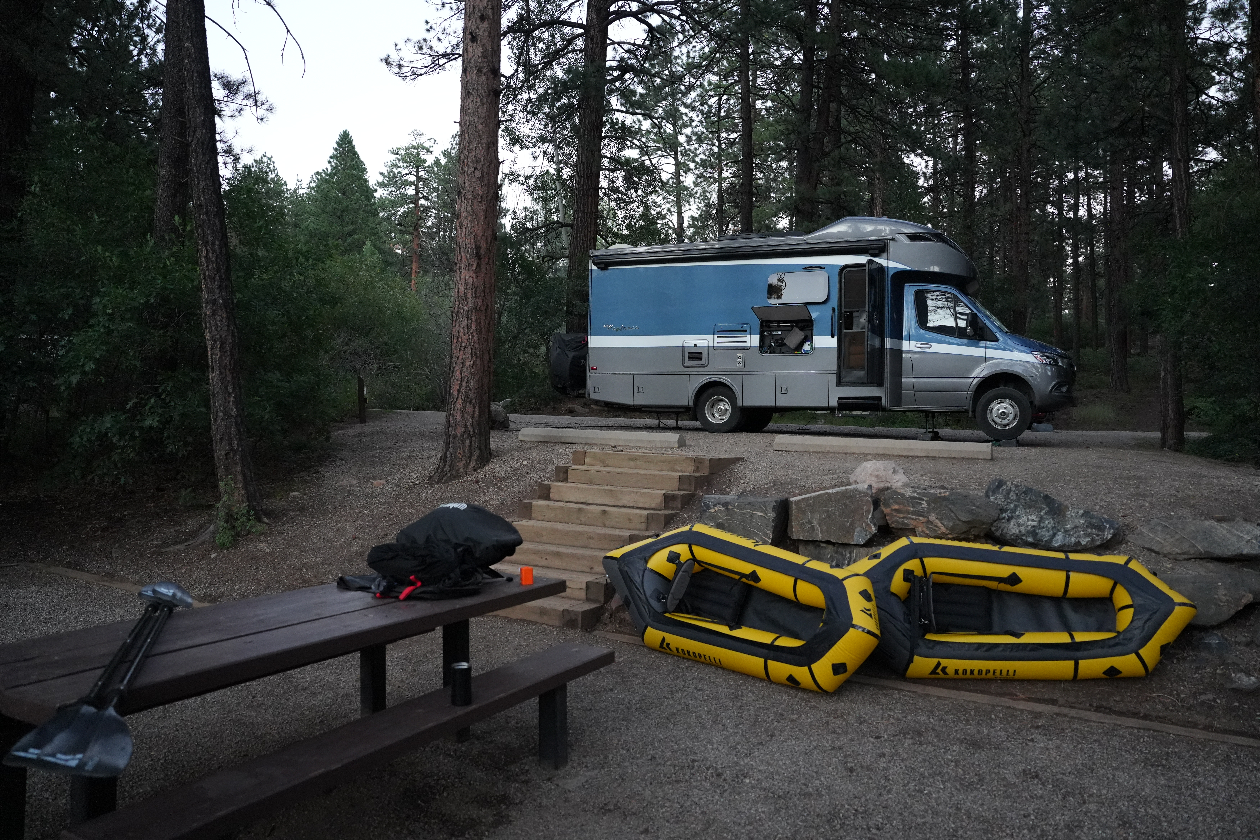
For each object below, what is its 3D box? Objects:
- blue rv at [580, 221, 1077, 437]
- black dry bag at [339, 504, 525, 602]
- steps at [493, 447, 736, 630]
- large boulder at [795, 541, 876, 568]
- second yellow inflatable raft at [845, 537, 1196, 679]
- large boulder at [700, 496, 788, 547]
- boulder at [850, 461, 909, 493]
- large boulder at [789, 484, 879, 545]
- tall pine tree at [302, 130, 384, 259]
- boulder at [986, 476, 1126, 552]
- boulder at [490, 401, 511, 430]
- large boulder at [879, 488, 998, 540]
[{"bbox_3d":[3.270,-1.542,14.467,7.820,3.480,2.300,1,2,23],"label":"blue rv"},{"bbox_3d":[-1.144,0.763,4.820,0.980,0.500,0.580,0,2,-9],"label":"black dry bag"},{"bbox_3d":[-0.268,0.985,8.340,1.660,1.200,3.200,2,2,30],"label":"steps"},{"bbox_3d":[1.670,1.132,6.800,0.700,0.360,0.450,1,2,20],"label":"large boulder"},{"bbox_3d":[2.498,1.238,5.500,2.200,0.940,0.330,2,-40,5],"label":"second yellow inflatable raft"},{"bbox_3d":[0.975,0.878,7.200,0.650,0.470,0.460,2,2,27],"label":"large boulder"},{"bbox_3d":[2.190,0.503,7.400,0.510,0.300,0.420,1,2,18],"label":"boulder"},{"bbox_3d":[1.690,0.790,6.950,0.720,0.470,0.460,1,2,20],"label":"large boulder"},{"bbox_3d":[-16.221,-9.037,47.000,5.200,14.500,5.200,1,2,0],"label":"tall pine tree"},{"bbox_3d":[3.322,0.743,6.600,0.960,0.540,0.550,1,2,20],"label":"boulder"},{"bbox_3d":[-2.318,-0.086,14.600,0.550,0.480,0.480,1,2,18],"label":"boulder"},{"bbox_3d":[2.517,0.771,6.850,0.920,0.450,0.500,1,2,20],"label":"large boulder"}]

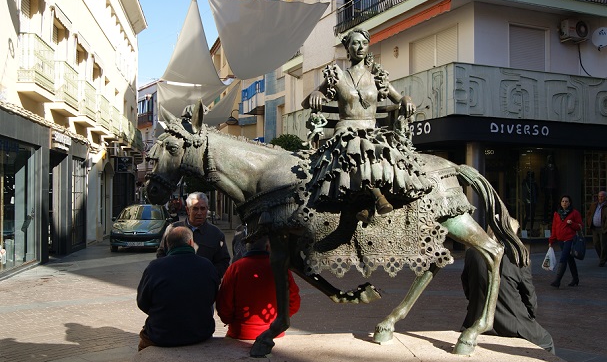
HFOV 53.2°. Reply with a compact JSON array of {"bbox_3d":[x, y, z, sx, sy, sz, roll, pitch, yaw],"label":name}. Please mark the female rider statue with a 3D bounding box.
[{"bbox_3d":[0.430,-0.380,4.080,0.880,1.330,0.720,0,-1,-10],"label":"female rider statue"}]

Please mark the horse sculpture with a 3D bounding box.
[{"bbox_3d":[0.260,0.310,4.180,2.660,1.710,0.660,0,-1,-4],"label":"horse sculpture"}]

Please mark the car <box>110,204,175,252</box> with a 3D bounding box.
[{"bbox_3d":[-5.360,1.530,20.300,1.700,1.430,3.830,0,-1,-9],"label":"car"}]

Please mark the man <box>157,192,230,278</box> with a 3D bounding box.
[{"bbox_3d":[-0.860,0.950,4.800,0.570,1.700,0.360,0,-1,-13],"label":"man"}]

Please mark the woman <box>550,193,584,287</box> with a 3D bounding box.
[{"bbox_3d":[4.830,1.115,11.200,0.660,1.680,0.560,1,-1,-40],"label":"woman"}]

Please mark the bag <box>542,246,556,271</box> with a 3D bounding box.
[{"bbox_3d":[4.580,1.430,11.250,0.270,0.460,0.150,-1,-1,30],"label":"bag"}]

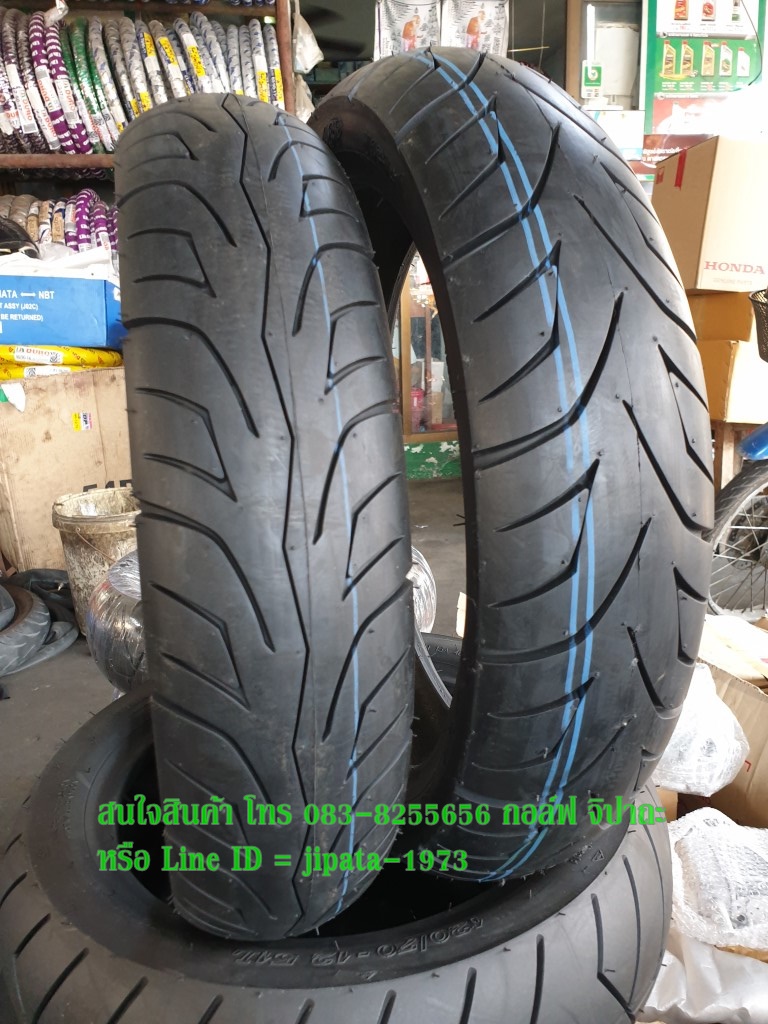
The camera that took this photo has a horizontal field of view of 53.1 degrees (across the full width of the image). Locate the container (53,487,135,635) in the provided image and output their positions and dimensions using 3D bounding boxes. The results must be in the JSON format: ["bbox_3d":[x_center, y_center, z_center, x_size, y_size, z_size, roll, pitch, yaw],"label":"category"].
[{"bbox_3d":[-0.787,0.152,2.260,0.302,0.376,0.302,-8,17,-19],"label":"container"}]

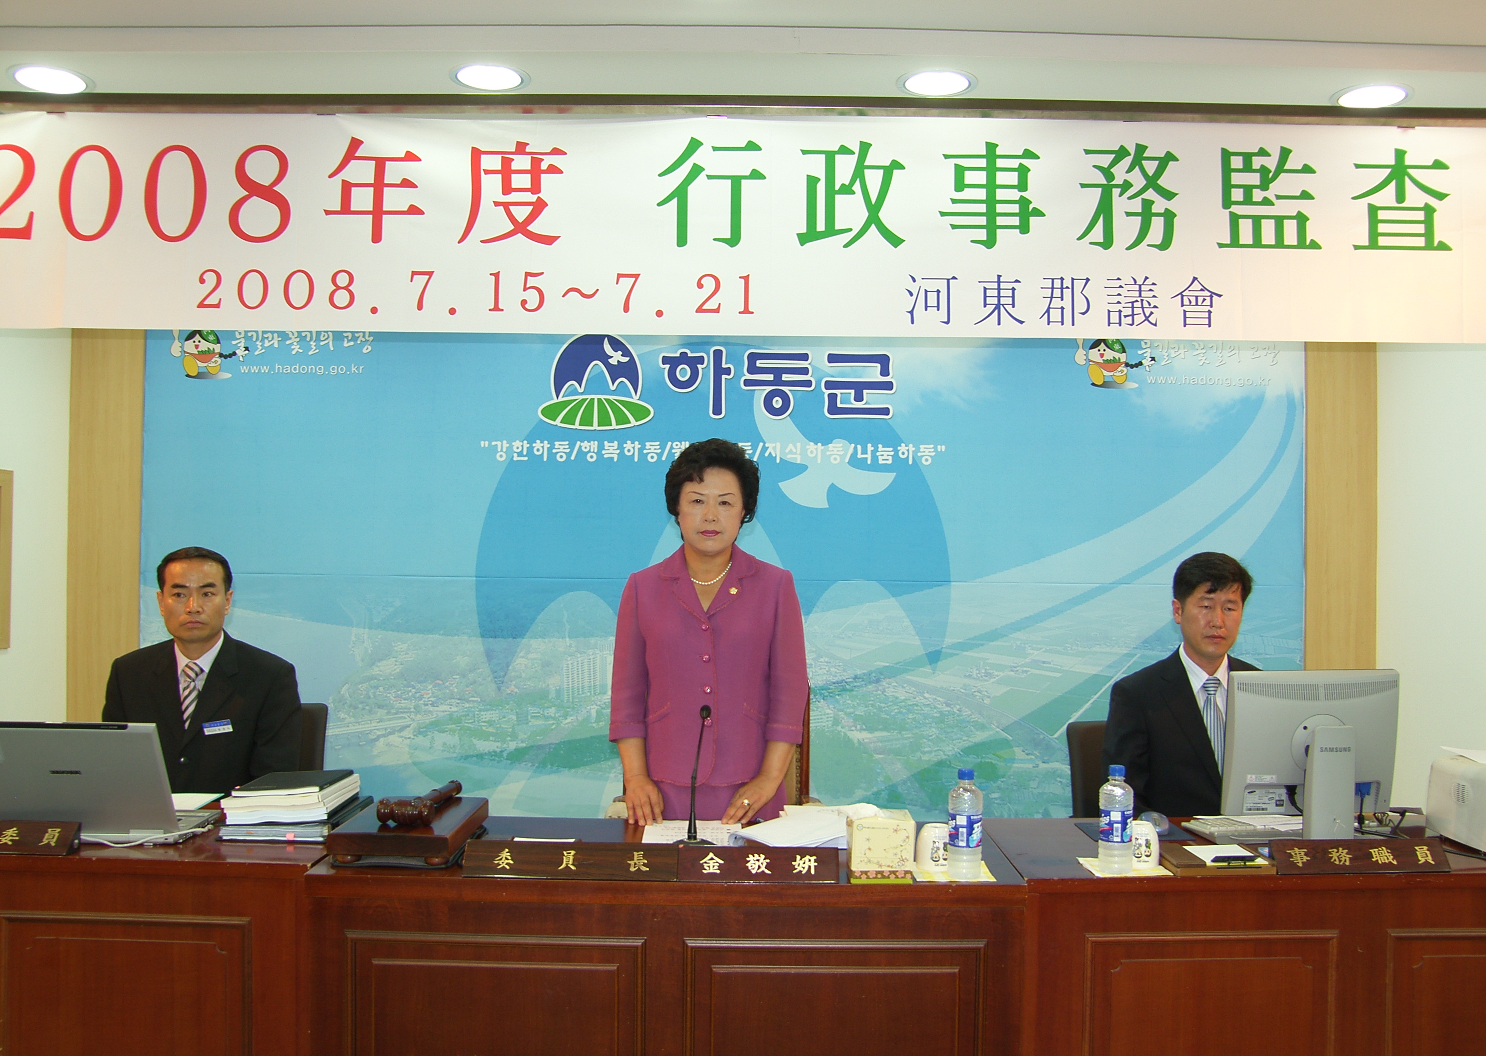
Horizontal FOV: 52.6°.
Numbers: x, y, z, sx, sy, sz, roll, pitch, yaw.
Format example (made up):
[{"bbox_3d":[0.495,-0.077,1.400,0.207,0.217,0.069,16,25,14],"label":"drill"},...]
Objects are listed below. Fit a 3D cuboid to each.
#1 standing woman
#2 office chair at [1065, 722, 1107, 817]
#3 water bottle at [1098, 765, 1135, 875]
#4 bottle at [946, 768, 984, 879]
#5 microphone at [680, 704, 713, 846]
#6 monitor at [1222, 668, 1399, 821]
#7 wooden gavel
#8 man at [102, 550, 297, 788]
[{"bbox_3d":[-0.079,0.598,3.590,0.475,1.630,0.360,1,-1,0],"label":"standing woman"},{"bbox_3d":[1.130,0.968,3.800,0.570,0.920,0.600,1,-1,0],"label":"office chair"},{"bbox_3d":[0.718,0.566,2.890,0.065,0.210,0.065,1,-1,0],"label":"water bottle"},{"bbox_3d":[0.422,0.562,2.860,0.065,0.210,0.065,1,-1,0],"label":"bottle"},{"bbox_3d":[-0.094,0.515,3.070,0.110,0.300,0.170,0,-1,6],"label":"microphone"},{"bbox_3d":[1.195,0.487,3.140,0.375,0.385,0.200,1,-1,-10],"label":"monitor"},{"bbox_3d":[-0.652,0.574,3.145,0.117,0.058,0.270,0,-1,13],"label":"wooden gavel"},{"bbox_3d":[-1.380,0.721,3.650,0.520,1.360,0.700,1,-1,-5],"label":"man"}]

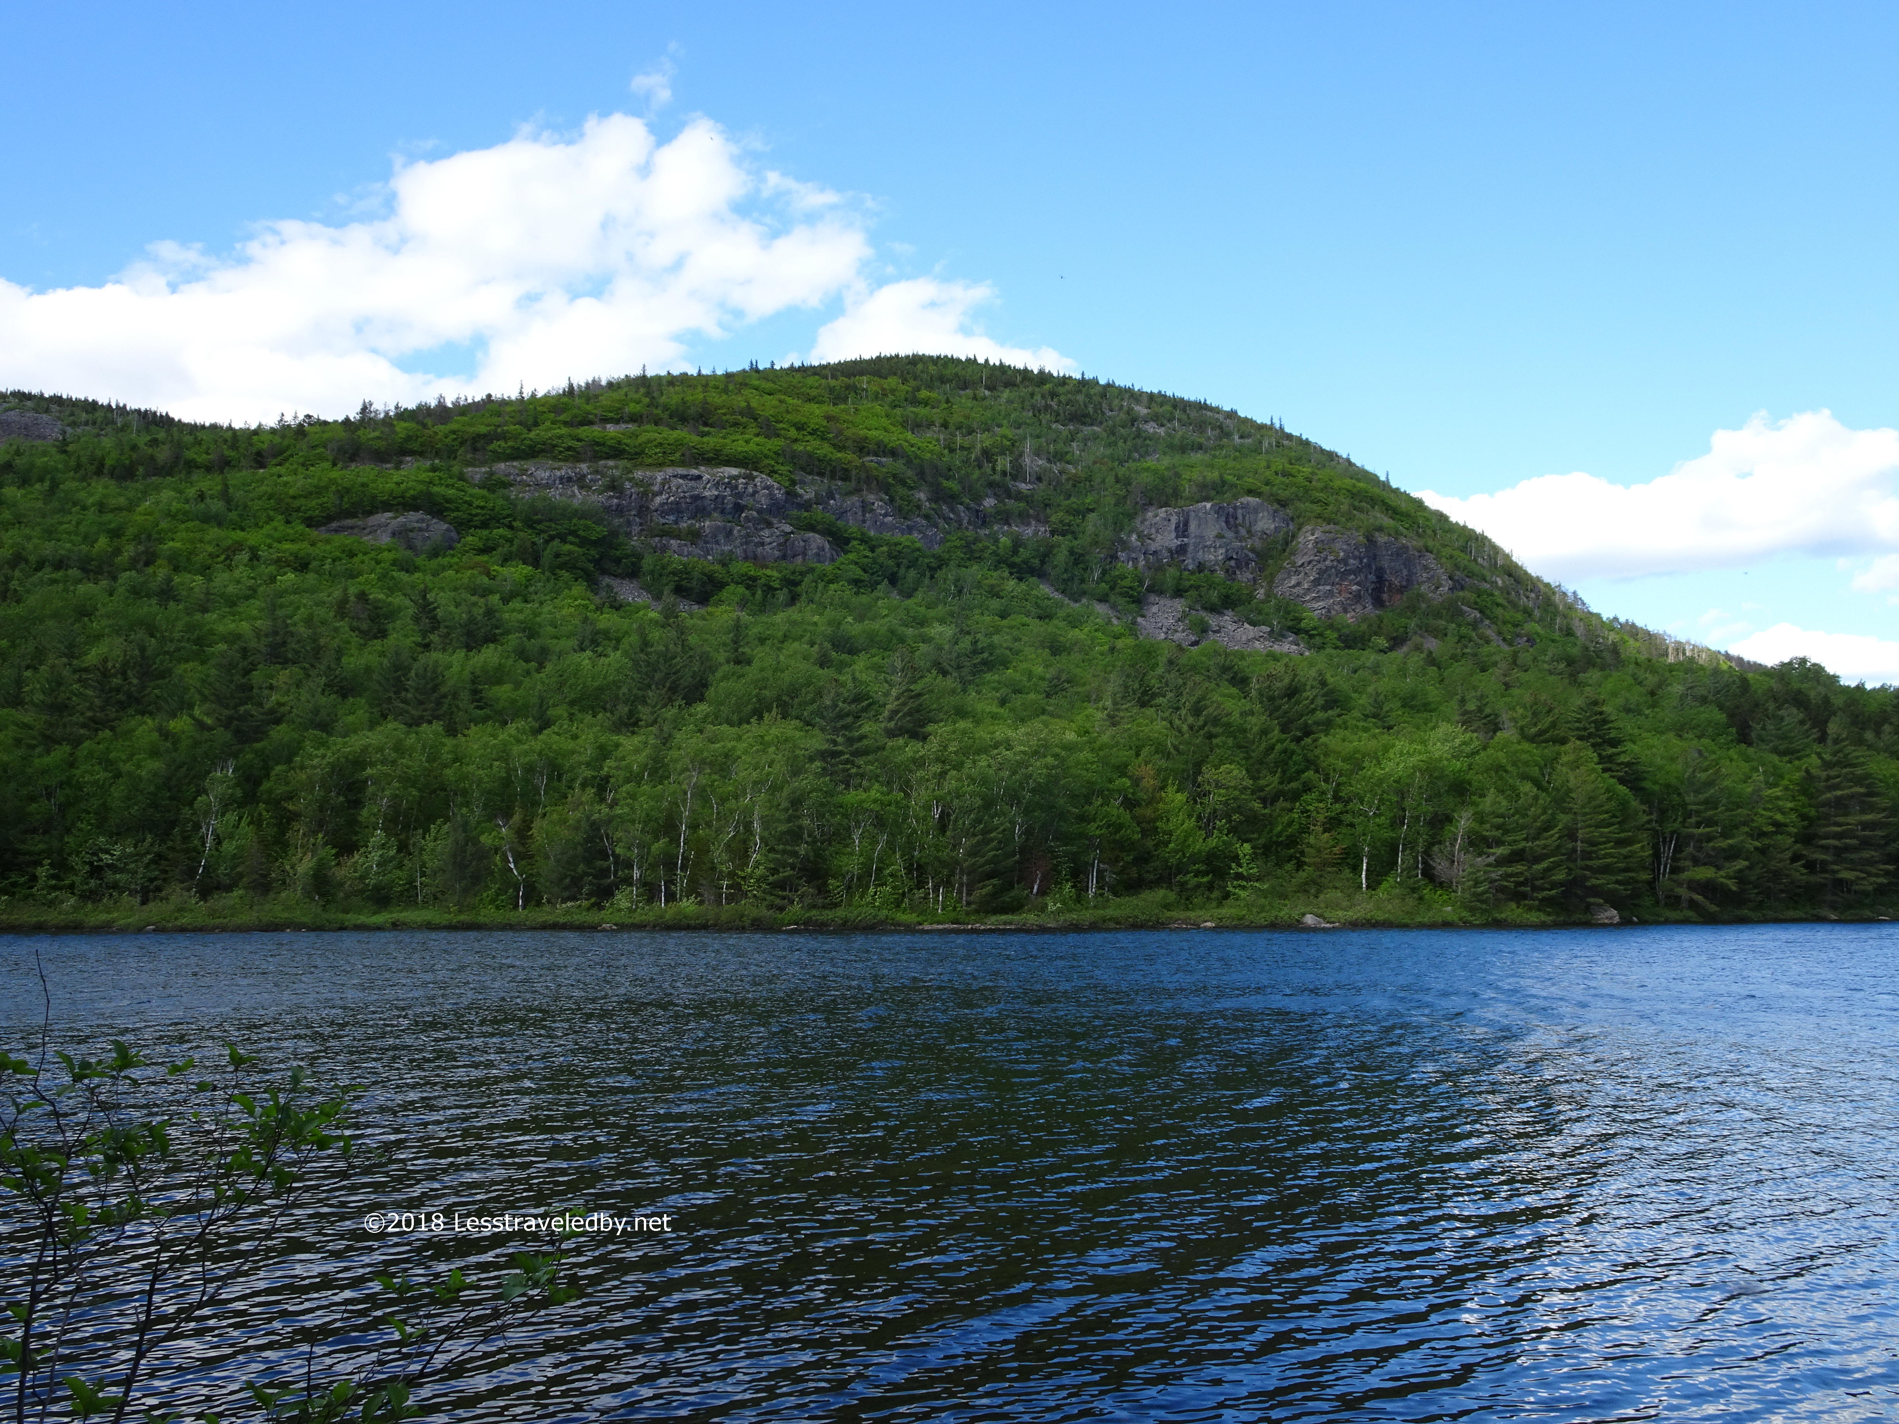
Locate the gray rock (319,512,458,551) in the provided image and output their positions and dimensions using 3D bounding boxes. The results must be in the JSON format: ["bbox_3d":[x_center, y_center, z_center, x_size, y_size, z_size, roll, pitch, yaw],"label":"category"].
[{"bbox_3d":[-122.824,-39.369,385.000,28.500,9.500,13.000,1,-6,-11],"label":"gray rock"}]

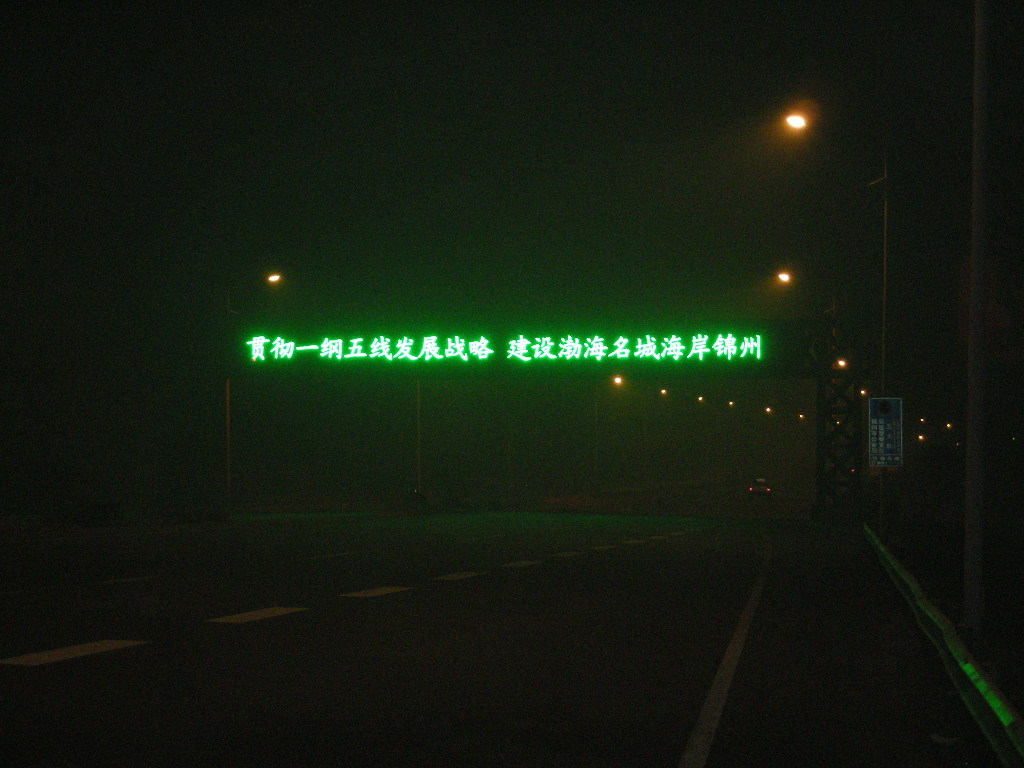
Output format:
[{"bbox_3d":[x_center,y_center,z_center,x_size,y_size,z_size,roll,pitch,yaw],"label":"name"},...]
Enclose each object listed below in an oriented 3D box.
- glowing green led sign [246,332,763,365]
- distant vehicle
[{"bbox_3d":[-0.486,-1.500,105.000,22.000,1.320,0.300,0,-2,10],"label":"glowing green led sign"},{"bbox_3d":[17.801,7.629,178.000,1.720,1.480,4.400,0,-2,11],"label":"distant vehicle"}]

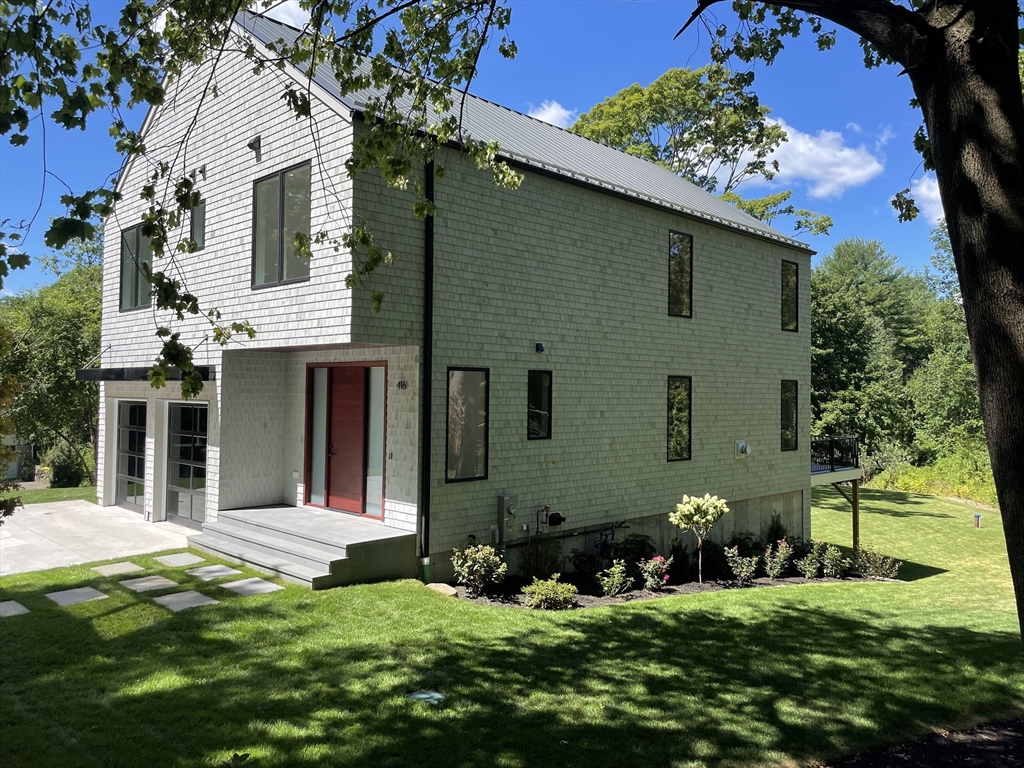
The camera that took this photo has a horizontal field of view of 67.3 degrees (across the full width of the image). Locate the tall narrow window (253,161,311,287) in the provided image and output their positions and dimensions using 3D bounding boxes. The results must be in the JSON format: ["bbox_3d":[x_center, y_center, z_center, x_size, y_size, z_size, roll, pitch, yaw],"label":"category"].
[{"bbox_3d":[-3.695,-2.482,12.267,0.100,1.825,1.840,1,-1,-45],"label":"tall narrow window"}]

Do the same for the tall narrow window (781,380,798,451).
[{"bbox_3d":[7.328,0.842,20.271,0.915,1.825,0.100,1,-1,-45],"label":"tall narrow window"}]

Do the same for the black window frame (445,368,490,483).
[{"bbox_3d":[-0.698,0.652,12.324,0.915,1.825,0.100,1,-1,-45],"label":"black window frame"}]

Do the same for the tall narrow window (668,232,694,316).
[{"bbox_3d":[3.659,-2.355,16.624,0.915,1.825,0.100,1,-1,-45],"label":"tall narrow window"}]

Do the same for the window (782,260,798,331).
[{"bbox_3d":[7.335,-2.308,20.264,0.915,1.825,0.100,1,-1,-45],"label":"window"}]

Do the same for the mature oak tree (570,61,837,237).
[{"bbox_3d":[8.500,-5.100,36.000,12.500,19.500,12.500,1,0,0],"label":"mature oak tree"}]

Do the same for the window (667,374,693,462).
[{"bbox_3d":[3.632,0.751,16.611,0.915,1.825,0.100,1,-1,-45],"label":"window"}]

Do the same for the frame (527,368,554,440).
[{"bbox_3d":[0.498,0.375,13.506,0.605,1.210,0.100,1,-1,-45],"label":"frame"}]

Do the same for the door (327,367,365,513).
[{"bbox_3d":[-2.816,0.933,13.023,0.080,2.430,1.060,1,-1,-45],"label":"door"}]

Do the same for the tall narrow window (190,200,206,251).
[{"bbox_3d":[-5.927,-2.962,14.532,0.100,0.910,0.610,1,-1,-45],"label":"tall narrow window"}]

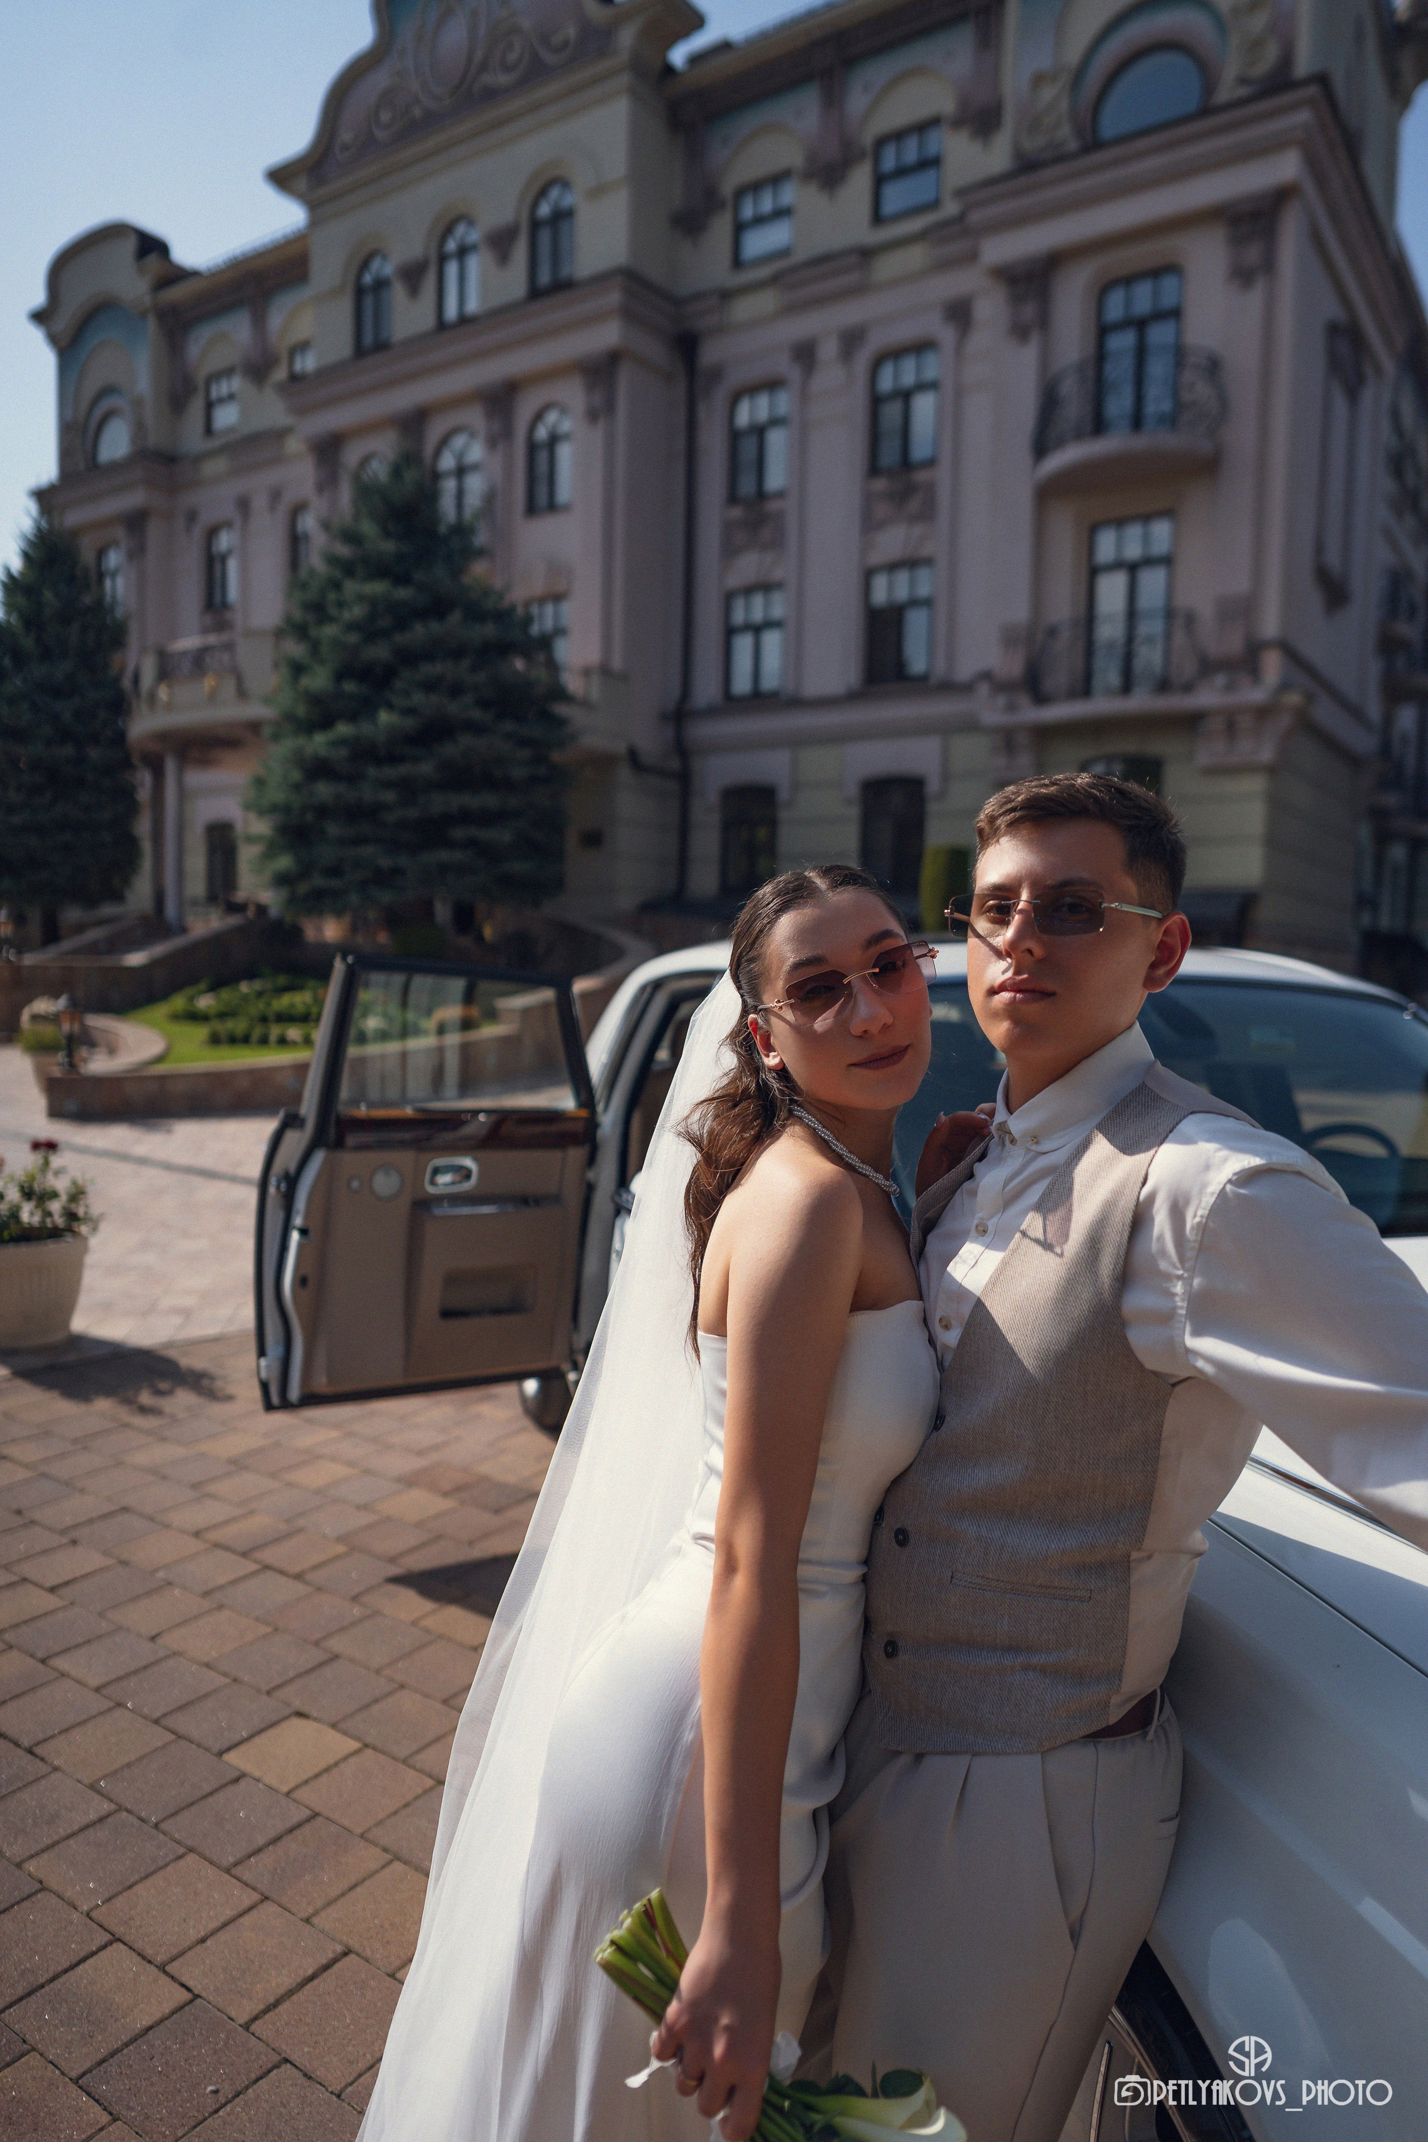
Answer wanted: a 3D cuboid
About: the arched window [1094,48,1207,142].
[{"bbox_3d":[6.203,-13.890,20.302,1.680,1.220,0.220,3,4,34],"label":"arched window"}]

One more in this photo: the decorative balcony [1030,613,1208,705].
[{"bbox_3d":[5.808,-5.922,20.427,2.650,1.120,0.700,3,4,34],"label":"decorative balcony"}]

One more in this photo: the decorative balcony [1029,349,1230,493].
[{"bbox_3d":[5.737,-9.178,20.036,2.800,1.500,1.200,3,4,34],"label":"decorative balcony"}]

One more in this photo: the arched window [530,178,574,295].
[{"bbox_3d":[-2.852,-14.771,25.337,1.058,1.936,0.200,3,4,34],"label":"arched window"}]

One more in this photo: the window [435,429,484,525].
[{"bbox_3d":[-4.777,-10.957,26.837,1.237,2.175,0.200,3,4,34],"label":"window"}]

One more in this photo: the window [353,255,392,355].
[{"bbox_3d":[-6.614,-14.983,27.870,1.078,1.916,0.200,3,4,34],"label":"window"}]

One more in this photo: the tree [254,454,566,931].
[{"bbox_3d":[-4.100,-5.100,19.300,4.300,6.500,4.300,1,3,0],"label":"tree"}]

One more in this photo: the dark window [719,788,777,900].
[{"bbox_3d":[0.613,-4.082,25.169,1.171,1.896,0.200,3,4,34],"label":"dark window"}]

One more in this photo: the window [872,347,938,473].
[{"bbox_3d":[3.099,-10.712,23.146,1.235,1.960,0.200,3,4,34],"label":"window"}]

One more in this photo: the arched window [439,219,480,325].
[{"bbox_3d":[-4.745,-14.883,26.612,1.078,1.936,0.200,3,4,34],"label":"arched window"}]

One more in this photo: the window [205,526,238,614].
[{"bbox_3d":[-11.134,-11.406,32.382,1.120,1.840,0.220,3,4,34],"label":"window"}]

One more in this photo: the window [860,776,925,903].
[{"bbox_3d":[2.932,-3.745,23.246,1.140,1.950,0.220,3,4,34],"label":"window"}]

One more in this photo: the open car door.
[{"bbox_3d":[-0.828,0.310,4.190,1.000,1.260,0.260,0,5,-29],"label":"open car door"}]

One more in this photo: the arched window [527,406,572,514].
[{"bbox_3d":[-2.923,-10.958,25.583,1.038,1.876,0.200,3,4,34],"label":"arched window"}]

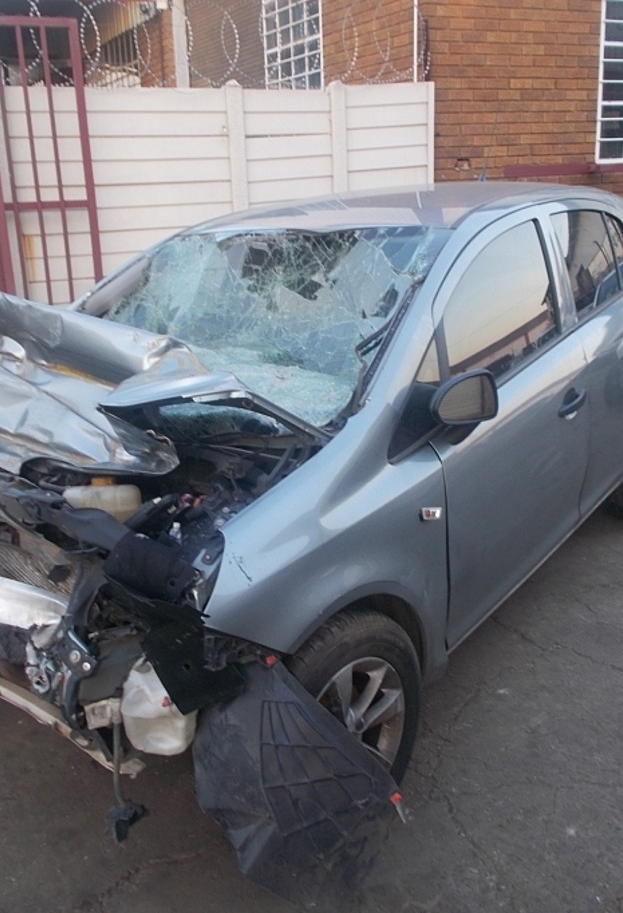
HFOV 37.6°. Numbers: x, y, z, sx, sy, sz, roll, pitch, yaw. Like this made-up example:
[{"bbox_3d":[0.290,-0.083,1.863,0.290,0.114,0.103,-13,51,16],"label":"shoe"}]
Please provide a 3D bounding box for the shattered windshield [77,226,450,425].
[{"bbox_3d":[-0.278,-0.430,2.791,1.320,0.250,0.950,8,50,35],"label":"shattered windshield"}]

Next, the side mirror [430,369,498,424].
[{"bbox_3d":[0.382,-0.151,2.299,0.180,0.135,0.085,-8,17,-16],"label":"side mirror"}]

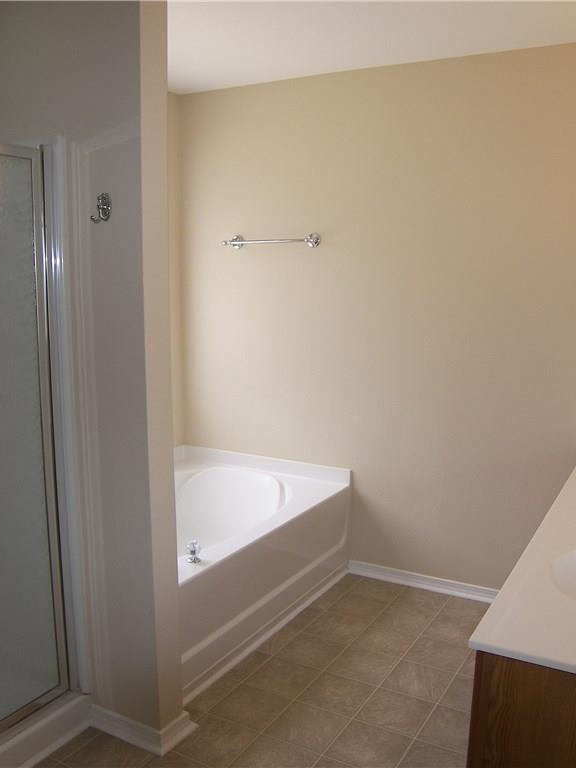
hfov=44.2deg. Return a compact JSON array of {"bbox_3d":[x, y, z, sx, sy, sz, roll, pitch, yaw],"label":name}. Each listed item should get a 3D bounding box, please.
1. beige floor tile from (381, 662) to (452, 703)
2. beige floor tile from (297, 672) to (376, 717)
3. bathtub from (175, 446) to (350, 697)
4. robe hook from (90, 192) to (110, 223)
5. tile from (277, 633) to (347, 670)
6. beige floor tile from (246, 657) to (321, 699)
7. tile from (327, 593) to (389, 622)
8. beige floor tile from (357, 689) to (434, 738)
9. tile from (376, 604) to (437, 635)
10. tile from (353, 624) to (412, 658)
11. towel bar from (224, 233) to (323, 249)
[{"bbox_3d":[0.489,1.117,2.665,0.228,0.010,0.228,5,10,29],"label":"beige floor tile"},{"bbox_3d":[0.182,1.129,2.581,0.228,0.010,0.228,5,10,29],"label":"beige floor tile"},{"bbox_3d":[-0.477,0.748,3.261,1.049,0.541,1.376,5,10,29],"label":"bathtub"},{"bbox_3d":[-0.538,-0.503,2.032,0.044,0.085,0.046,5,10,29],"label":"robe hook"},{"bbox_3d":[0.100,1.084,2.885,0.228,0.010,0.228,5,10,29],"label":"tile"},{"bbox_3d":[-0.020,1.125,2.722,0.228,0.010,0.228,4,9,29],"label":"beige floor tile"},{"bbox_3d":[0.325,1.025,3.274,0.228,0.010,0.228,5,10,29],"label":"tile"},{"bbox_3d":[0.379,1.155,2.500,0.228,0.010,0.228,4,9,29],"label":"beige floor tile"},{"bbox_3d":[0.515,1.061,3.204,0.228,0.010,0.228,4,9,29],"label":"tile"},{"bbox_3d":[0.403,1.087,3.006,0.228,0.010,0.228,4,9,29],"label":"tile"},{"bbox_3d":[-0.084,-0.713,3.552,0.530,0.066,0.085,5,10,29],"label":"towel bar"}]

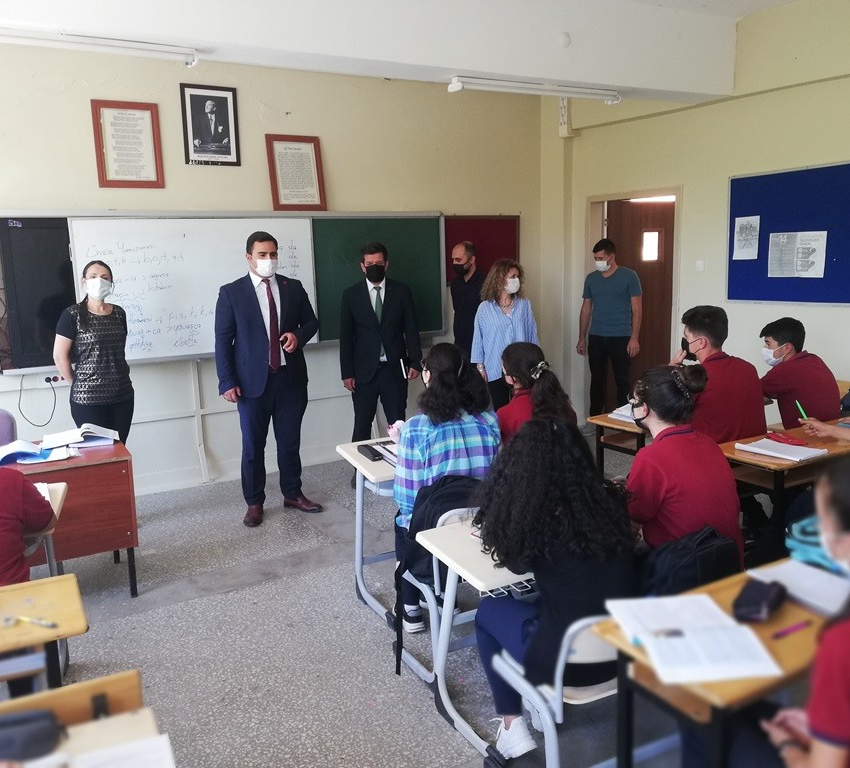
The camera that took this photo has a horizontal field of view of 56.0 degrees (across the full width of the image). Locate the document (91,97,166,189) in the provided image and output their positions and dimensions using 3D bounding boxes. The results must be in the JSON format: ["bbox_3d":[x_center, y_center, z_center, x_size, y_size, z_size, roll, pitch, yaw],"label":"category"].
[{"bbox_3d":[-1.998,-1.621,5.416,0.432,0.570,0.030,-7,10,-32],"label":"document"}]

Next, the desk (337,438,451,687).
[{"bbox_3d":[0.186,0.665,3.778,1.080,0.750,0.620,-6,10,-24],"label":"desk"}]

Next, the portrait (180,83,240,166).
[{"bbox_3d":[-1.523,-1.846,5.709,0.400,0.550,0.025,-7,10,-31],"label":"portrait"}]

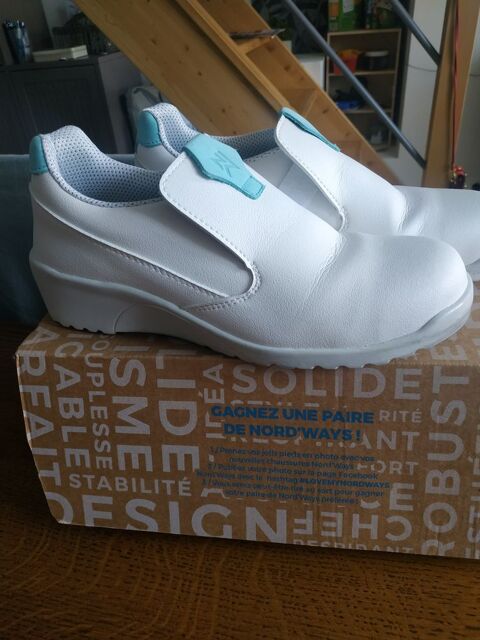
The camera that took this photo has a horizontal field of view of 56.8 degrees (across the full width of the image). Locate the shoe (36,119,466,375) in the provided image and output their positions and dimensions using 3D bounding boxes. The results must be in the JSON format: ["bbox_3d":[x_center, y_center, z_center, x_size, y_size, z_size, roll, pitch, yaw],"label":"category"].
[{"bbox_3d":[-0.007,-0.051,0.253,0.264,0.114,0.100,5,24,15],"label":"shoe"}]

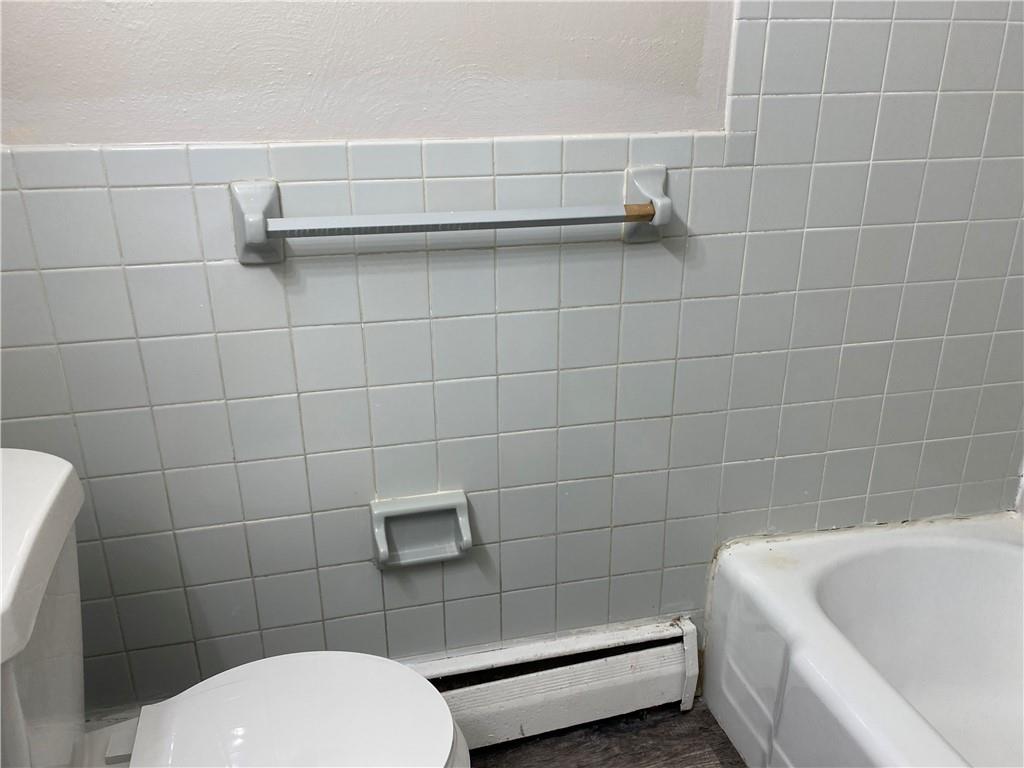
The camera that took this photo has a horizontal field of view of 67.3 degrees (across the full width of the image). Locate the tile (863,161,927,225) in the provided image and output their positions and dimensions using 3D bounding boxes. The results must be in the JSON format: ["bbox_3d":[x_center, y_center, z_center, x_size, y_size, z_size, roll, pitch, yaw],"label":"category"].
[{"bbox_3d":[0.667,-0.335,1.348,0.108,0.108,0.010,-5,22,-12],"label":"tile"}]

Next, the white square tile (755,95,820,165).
[{"bbox_3d":[0.451,-0.417,1.264,0.108,0.108,0.010,-5,22,-12],"label":"white square tile"}]

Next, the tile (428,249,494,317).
[{"bbox_3d":[-0.080,-0.163,1.232,0.108,0.108,0.010,-5,21,-12],"label":"tile"}]

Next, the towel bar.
[{"bbox_3d":[-0.070,-0.249,1.153,0.668,0.119,0.073,-5,22,-12],"label":"towel bar"}]

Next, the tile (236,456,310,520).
[{"bbox_3d":[-0.397,0.173,1.285,0.108,0.108,0.010,-5,22,-12],"label":"tile"}]

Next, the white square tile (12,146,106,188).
[{"bbox_3d":[-0.610,-0.294,1.046,0.108,0.055,0.009,-5,21,-13],"label":"white square tile"}]

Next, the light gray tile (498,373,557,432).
[{"bbox_3d":[0.029,0.031,1.329,0.108,0.108,0.010,-5,22,-12],"label":"light gray tile"}]

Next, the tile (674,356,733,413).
[{"bbox_3d":[0.347,0.002,1.400,0.108,0.108,0.009,-5,22,-12],"label":"tile"}]

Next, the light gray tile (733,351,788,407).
[{"bbox_3d":[0.456,-0.010,1.422,0.108,0.108,0.010,-5,22,-12],"label":"light gray tile"}]

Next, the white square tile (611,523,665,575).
[{"bbox_3d":[0.244,0.318,1.496,0.108,0.108,0.009,-5,22,-12],"label":"white square tile"}]

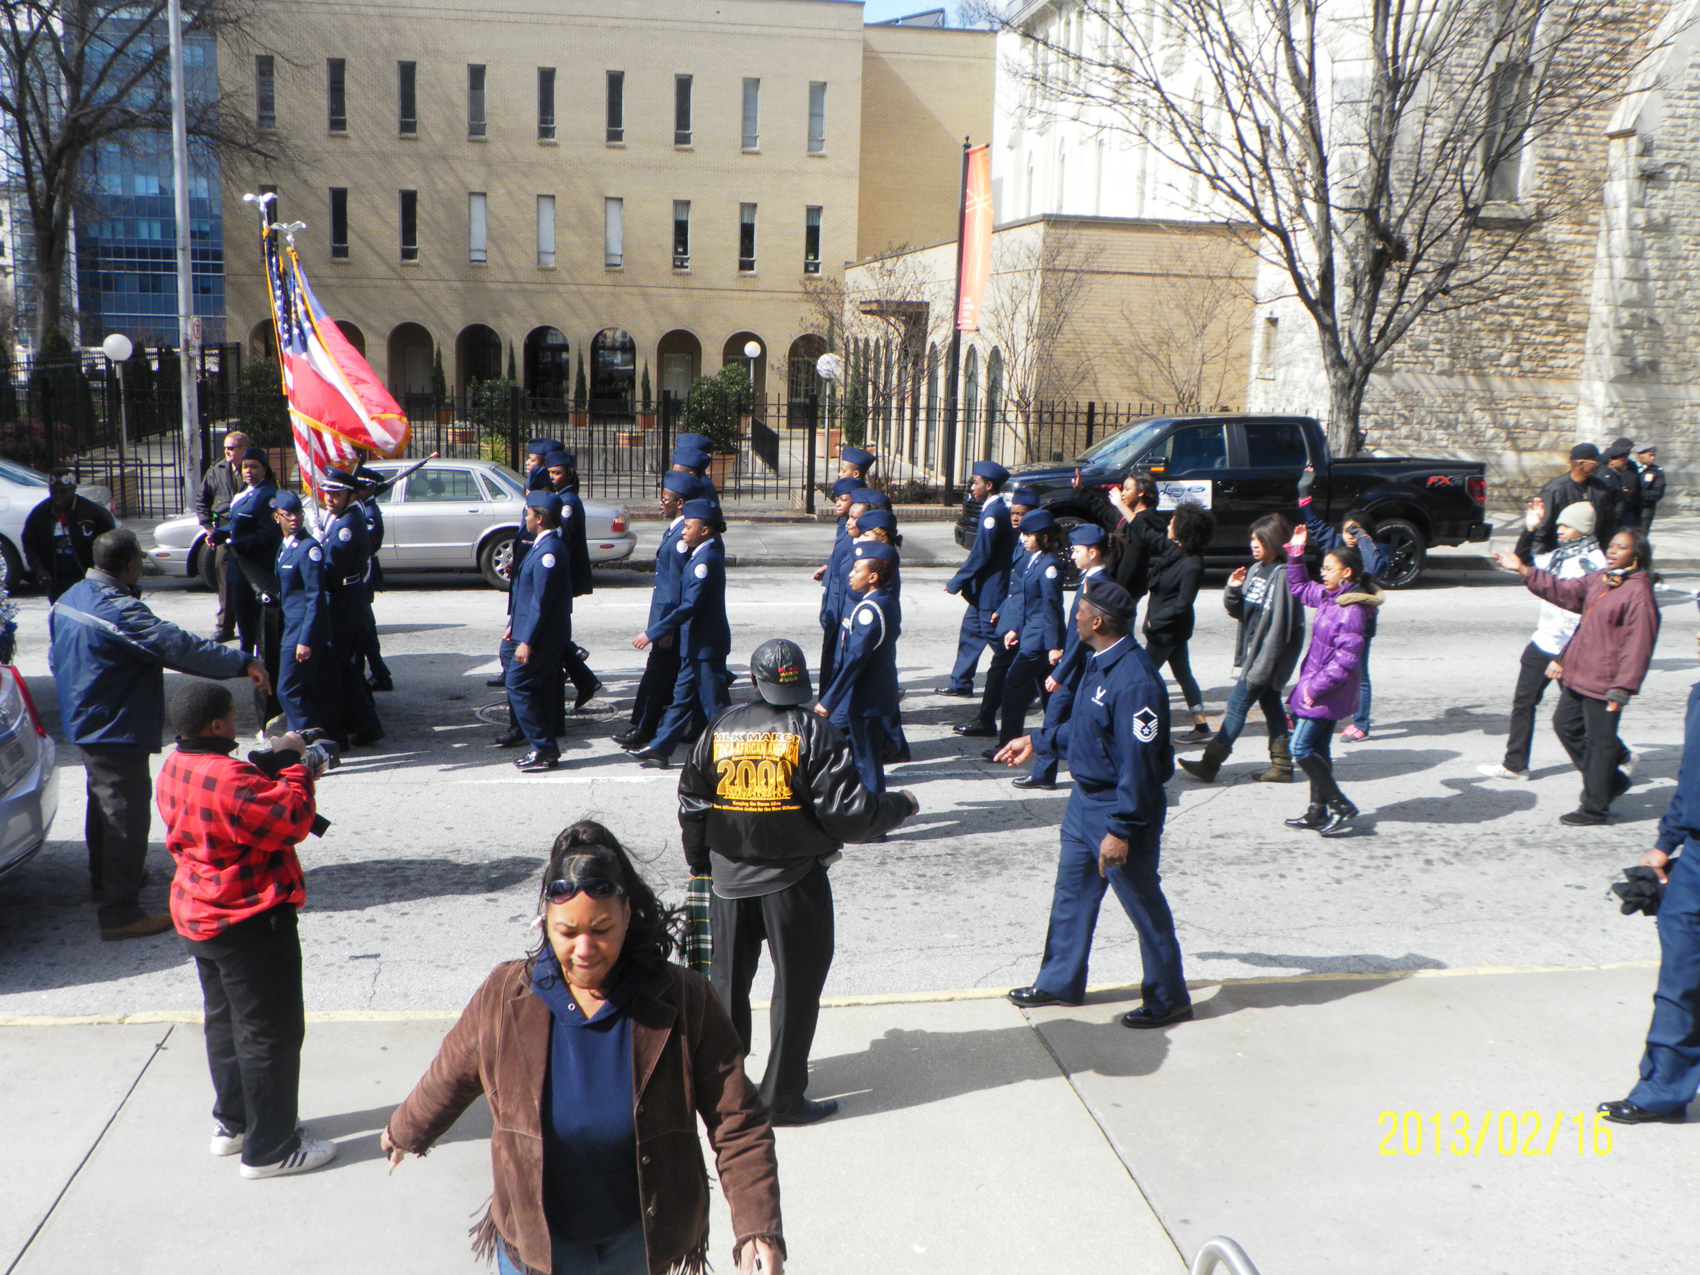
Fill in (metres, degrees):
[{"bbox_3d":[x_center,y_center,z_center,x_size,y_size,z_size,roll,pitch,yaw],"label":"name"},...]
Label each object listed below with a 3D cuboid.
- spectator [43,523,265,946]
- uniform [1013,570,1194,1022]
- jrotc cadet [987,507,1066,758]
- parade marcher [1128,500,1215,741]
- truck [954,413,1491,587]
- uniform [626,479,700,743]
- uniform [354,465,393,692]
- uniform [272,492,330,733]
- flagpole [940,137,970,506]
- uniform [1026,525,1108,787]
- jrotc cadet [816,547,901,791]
[{"bbox_3d":[-3.182,0.412,7.504,0.924,1.829,0.700,-9,15,-44],"label":"spectator"},{"bbox_3d":[0.965,0.646,6.415,0.741,1.790,0.600,-1,11,-13],"label":"uniform"},{"bbox_3d":[1.176,-0.044,10.693,0.430,1.593,0.450,0,11,-8],"label":"jrotc cadet"},{"bbox_3d":[2.218,-0.119,11.267,0.601,1.679,0.500,1,11,-2],"label":"parade marcher"},{"bbox_3d":[4.246,-1.669,18.595,5.890,1.940,2.050,0,11,-9],"label":"truck"},{"bbox_3d":[-1.243,-0.174,10.569,0.560,1.790,0.500,0,11,-8],"label":"uniform"},{"bbox_3d":[-3.764,-0.454,12.601,0.437,1.744,0.520,-4,12,-26],"label":"uniform"},{"bbox_3d":[-3.598,-0.118,10.656,0.400,1.694,0.460,-7,13,-37],"label":"uniform"},{"bbox_3d":[1.431,-4.156,21.593,0.130,4.822,0.130,0,11,-8],"label":"flagpole"},{"bbox_3d":[1.410,0.102,10.214,0.680,1.660,0.500,-1,10,-12],"label":"uniform"},{"bbox_3d":[0.046,0.243,9.125,0.490,1.568,0.460,0,11,-8],"label":"jrotc cadet"}]

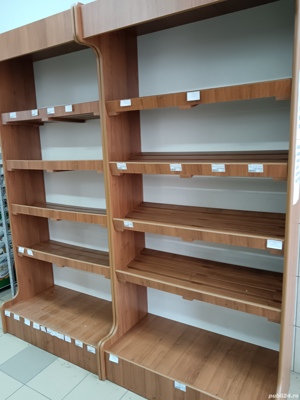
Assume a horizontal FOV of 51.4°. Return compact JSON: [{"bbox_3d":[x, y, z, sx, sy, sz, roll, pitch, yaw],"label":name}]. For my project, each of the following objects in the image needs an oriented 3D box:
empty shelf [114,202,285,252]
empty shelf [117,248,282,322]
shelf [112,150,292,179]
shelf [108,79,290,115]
[{"bbox_3d":[0.287,0.137,1.847,1.000,0.082,0.360,5,19,32],"label":"empty shelf"},{"bbox_3d":[0.299,0.482,1.910,1.000,0.082,0.360,5,19,32],"label":"empty shelf"},{"bbox_3d":[0.275,-0.207,1.785,1.000,0.082,0.360,5,19,32],"label":"shelf"},{"bbox_3d":[0.263,-0.555,1.721,1.000,0.082,0.360,5,19,32],"label":"shelf"}]

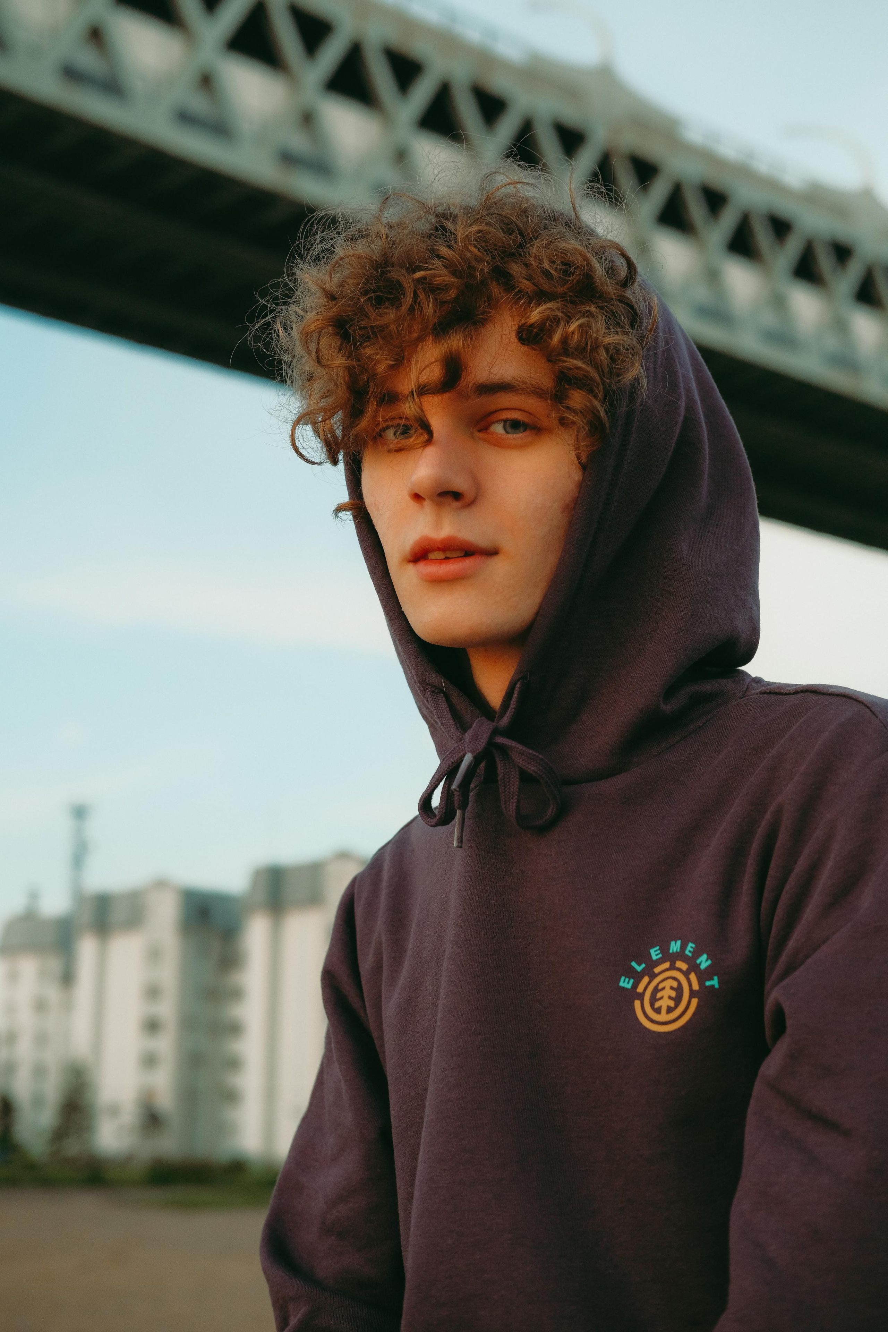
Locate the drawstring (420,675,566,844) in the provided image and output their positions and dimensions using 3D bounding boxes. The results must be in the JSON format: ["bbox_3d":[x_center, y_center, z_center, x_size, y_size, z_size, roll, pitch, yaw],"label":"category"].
[{"bbox_3d":[0.024,0.051,1.010,0.070,0.084,0.040,-8,-16,31],"label":"drawstring"}]

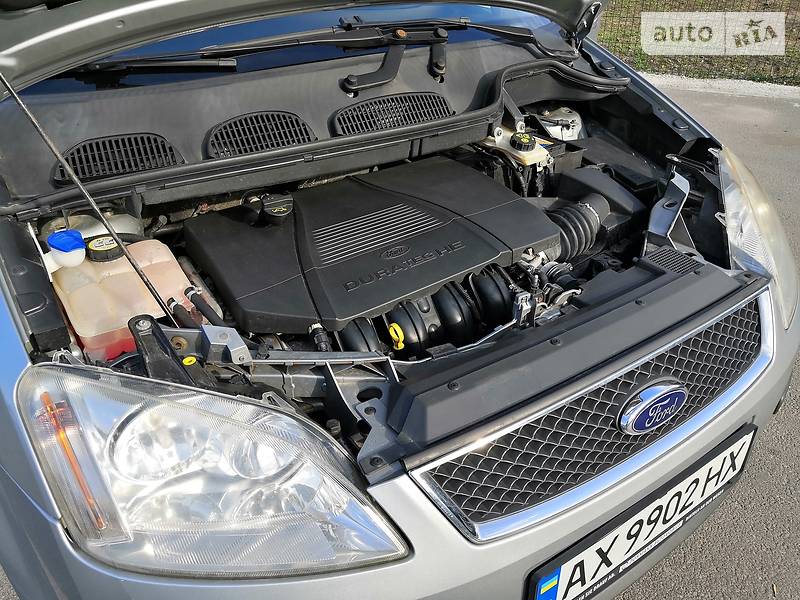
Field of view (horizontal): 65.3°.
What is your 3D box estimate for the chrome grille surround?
[{"bbox_3d":[0.362,0.155,0.936,0.768,0.143,0.095,-21,39,-27],"label":"chrome grille surround"}]

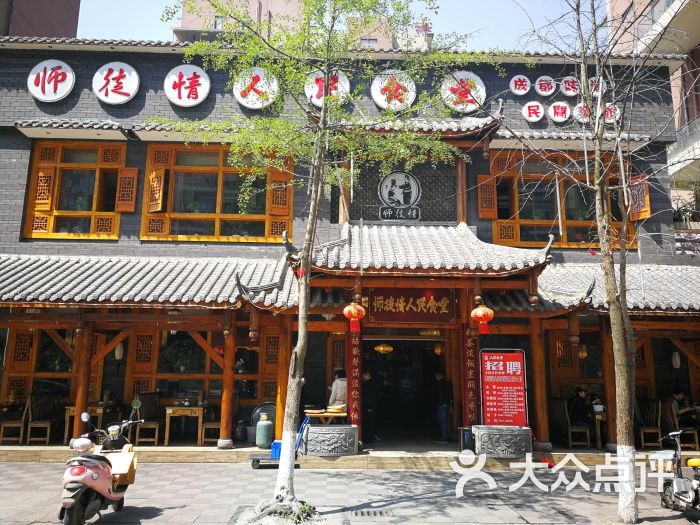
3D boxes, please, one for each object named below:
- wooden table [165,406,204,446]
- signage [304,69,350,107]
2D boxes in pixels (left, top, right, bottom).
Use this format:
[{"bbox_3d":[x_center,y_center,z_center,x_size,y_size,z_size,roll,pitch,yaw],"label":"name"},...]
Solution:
[{"bbox_3d":[-3.303,3.340,11.320,0.752,0.733,1.200,1,-11,-2],"label":"wooden table"},{"bbox_3d":[-0.558,-4.290,13.582,1.133,1.133,0.120,1,-11,-2],"label":"signage"}]

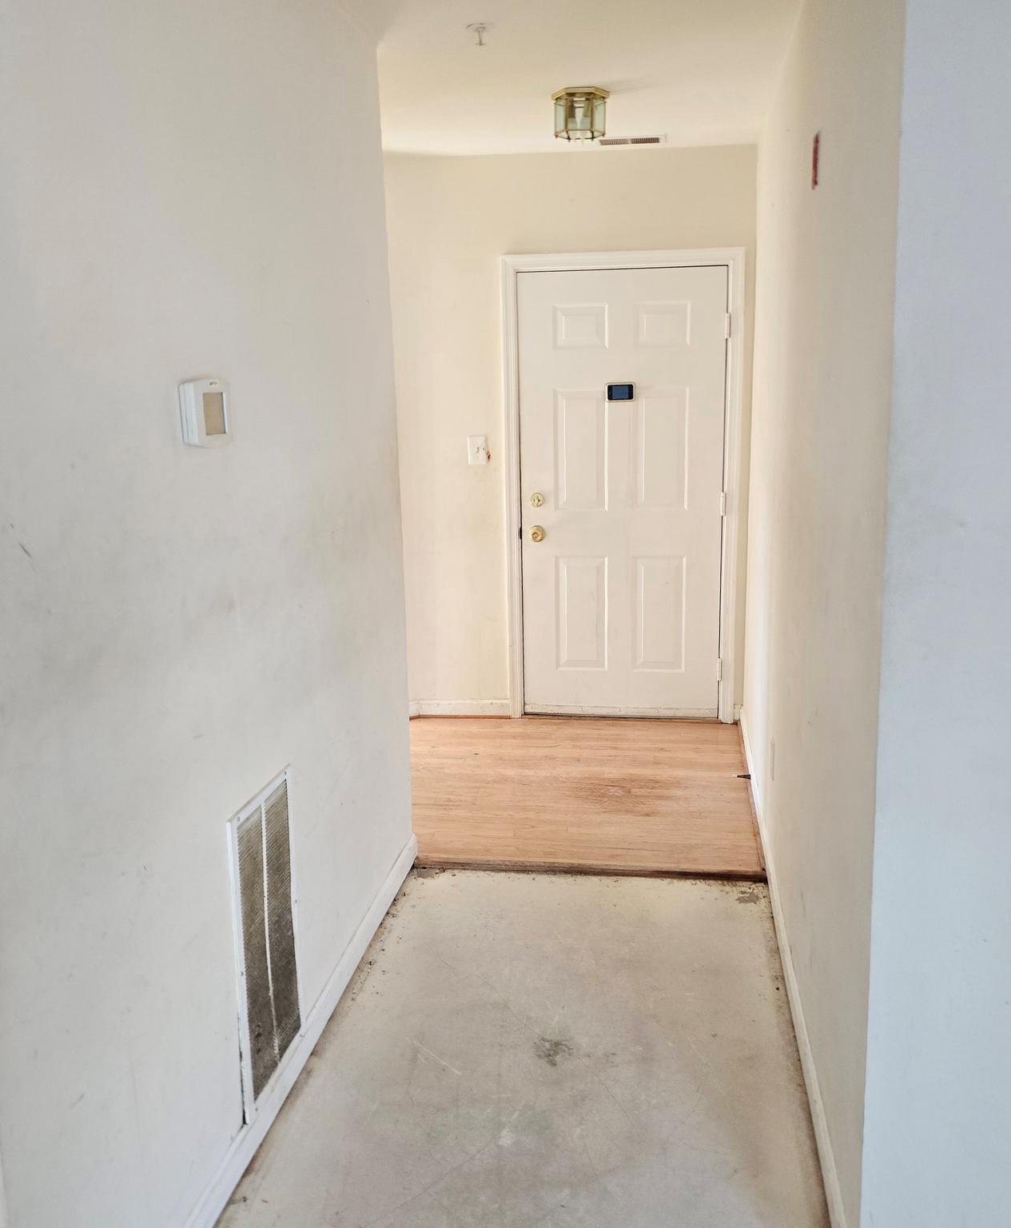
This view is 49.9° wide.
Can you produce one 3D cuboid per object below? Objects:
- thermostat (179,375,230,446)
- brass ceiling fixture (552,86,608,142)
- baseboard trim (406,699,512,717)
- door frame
[{"bbox_3d":[-0.528,-0.351,1.911,0.030,0.111,0.127,0,11,9],"label":"thermostat"},{"bbox_3d":[0.253,-1.686,3.680,0.193,0.133,0.168,1,12,9],"label":"brass ceiling fixture"},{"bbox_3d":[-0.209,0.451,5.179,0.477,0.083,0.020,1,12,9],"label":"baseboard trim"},{"bbox_3d":[0.522,-0.528,4.890,1.036,2.088,0.103,1,12,9],"label":"door frame"}]

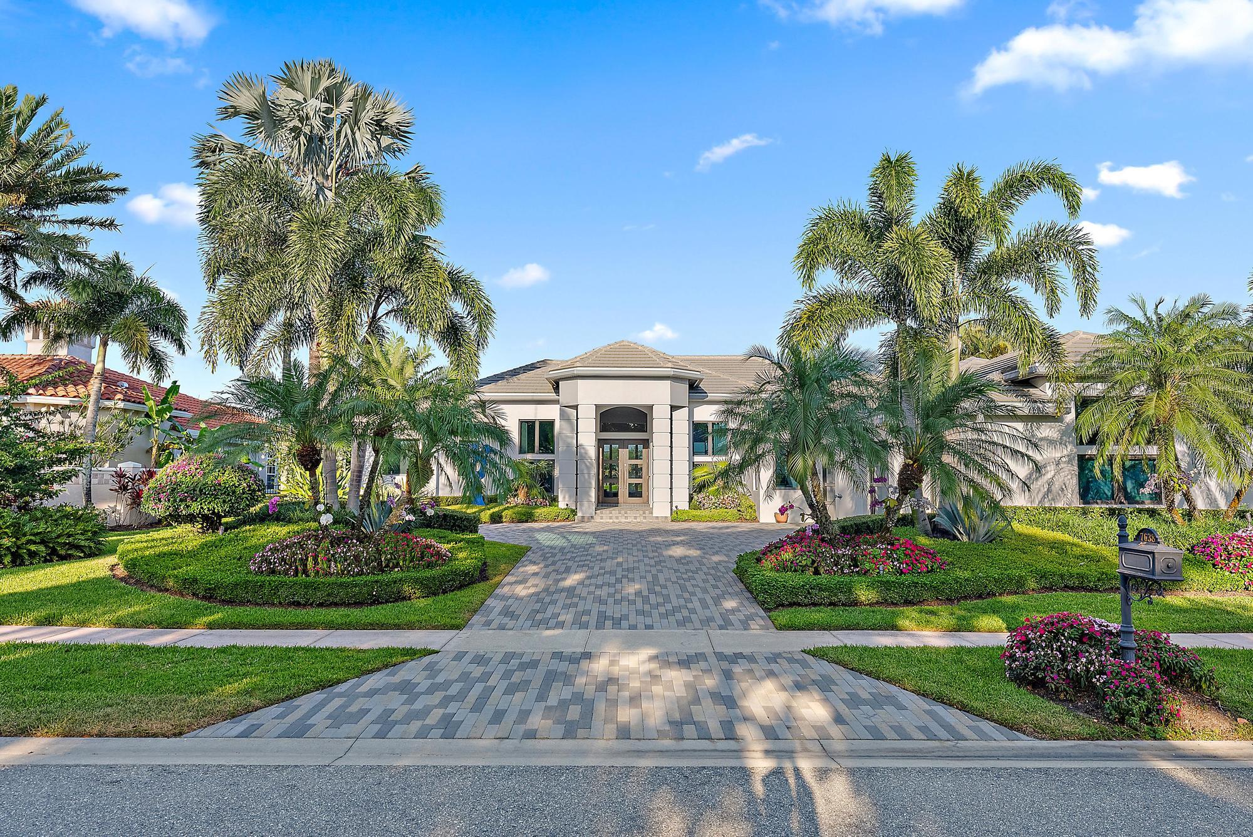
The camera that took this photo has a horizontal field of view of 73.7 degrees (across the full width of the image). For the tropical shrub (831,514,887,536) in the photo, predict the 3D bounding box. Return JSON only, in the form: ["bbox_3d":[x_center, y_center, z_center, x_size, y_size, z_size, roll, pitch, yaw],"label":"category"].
[{"bbox_3d":[5.742,2.633,20.161,1.570,0.630,1.300,0,-4,0],"label":"tropical shrub"}]

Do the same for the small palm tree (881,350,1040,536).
[{"bbox_3d":[6.779,0.587,17.203,3.360,3.990,3.300,0,-4,0],"label":"small palm tree"}]

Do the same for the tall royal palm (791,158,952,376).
[{"bbox_3d":[5.340,-1.980,18.396,3.710,7.920,3.600,0,-4,0],"label":"tall royal palm"}]

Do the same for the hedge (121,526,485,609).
[{"bbox_3d":[-6.350,2.735,16.544,7.500,0.880,7.200,0,-4,0],"label":"hedge"}]

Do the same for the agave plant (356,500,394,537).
[{"bbox_3d":[-5.077,2.057,16.894,0.860,0.830,0.850,0,-4,0],"label":"agave plant"}]

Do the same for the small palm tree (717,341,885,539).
[{"bbox_3d":[3.543,0.497,16.909,3.240,4.080,3.300,0,-4,0],"label":"small palm tree"}]

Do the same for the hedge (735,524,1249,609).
[{"bbox_3d":[6.500,2.651,15.547,9.000,0.900,6.000,0,-4,0],"label":"hedge"}]

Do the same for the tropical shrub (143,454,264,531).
[{"bbox_3d":[-9.754,1.775,19.222,2.850,1.930,2.700,0,-4,0],"label":"tropical shrub"}]

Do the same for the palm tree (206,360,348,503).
[{"bbox_3d":[-7.214,0.537,17.709,3.340,3.510,3.200,0,-4,0],"label":"palm tree"}]

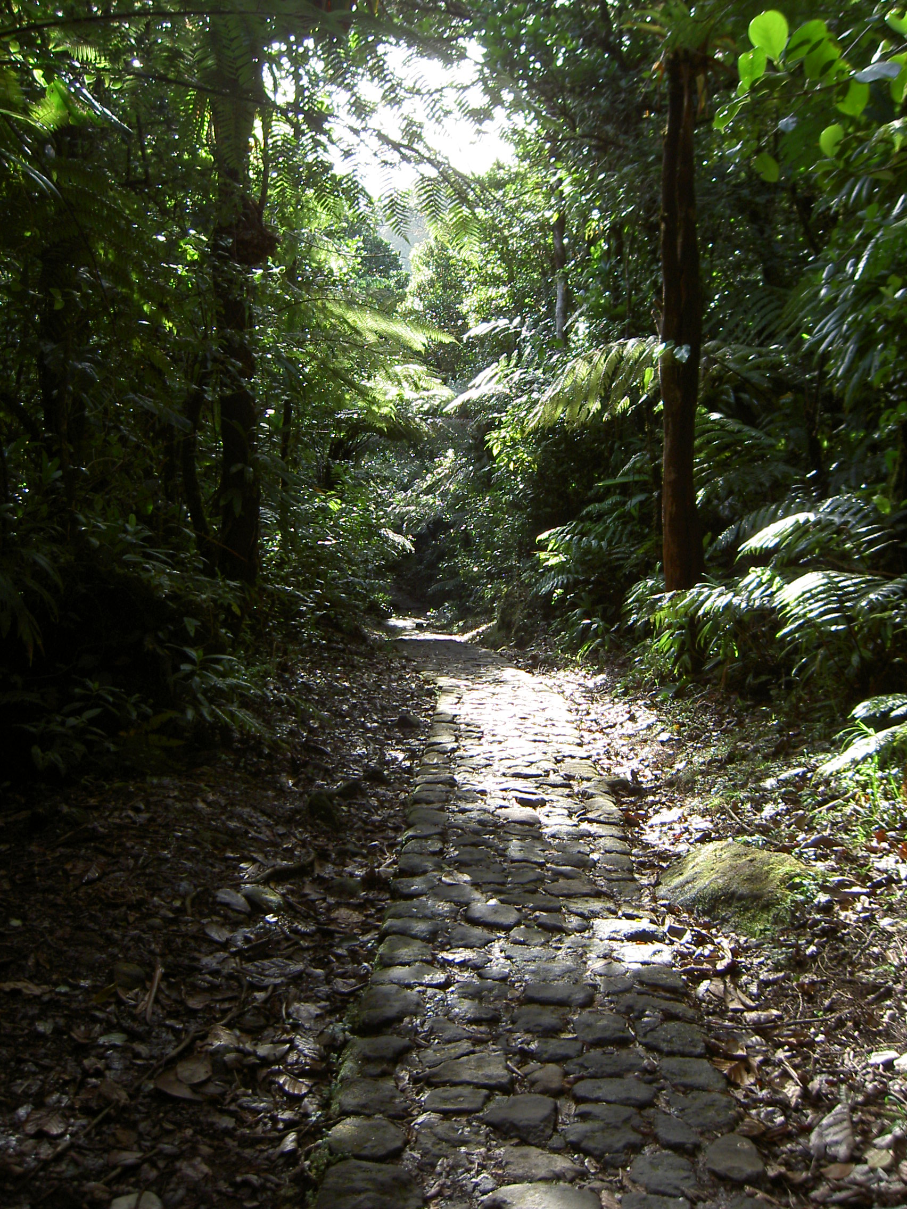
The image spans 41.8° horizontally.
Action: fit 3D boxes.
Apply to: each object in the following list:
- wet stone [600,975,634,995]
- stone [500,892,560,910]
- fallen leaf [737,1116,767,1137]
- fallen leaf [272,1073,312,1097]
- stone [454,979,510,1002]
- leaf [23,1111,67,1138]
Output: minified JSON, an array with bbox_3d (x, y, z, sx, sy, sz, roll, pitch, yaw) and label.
[{"bbox_3d":[0.497,1.159,3.620,0.100,0.040,0.105,0,6,0],"label":"wet stone"},{"bbox_3d":[0.289,1.119,4.458,0.220,0.055,0.135,0,5,0],"label":"stone"},{"bbox_3d":[0.723,1.266,2.881,0.075,0.025,0.075,1,5,14],"label":"fallen leaf"},{"bbox_3d":[-0.430,1.282,3.170,0.110,0.040,0.075,16,27,36],"label":"fallen leaf"},{"bbox_3d":[0.084,1.192,3.643,0.170,0.050,0.115,0,5,0],"label":"stone"},{"bbox_3d":[-1.020,1.299,2.966,0.105,0.035,0.085,-2,5,-19],"label":"leaf"}]

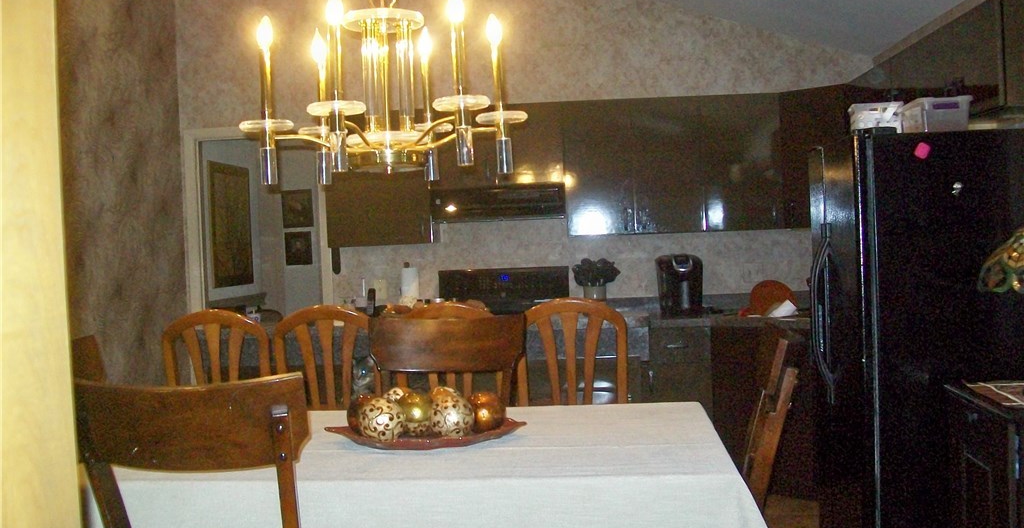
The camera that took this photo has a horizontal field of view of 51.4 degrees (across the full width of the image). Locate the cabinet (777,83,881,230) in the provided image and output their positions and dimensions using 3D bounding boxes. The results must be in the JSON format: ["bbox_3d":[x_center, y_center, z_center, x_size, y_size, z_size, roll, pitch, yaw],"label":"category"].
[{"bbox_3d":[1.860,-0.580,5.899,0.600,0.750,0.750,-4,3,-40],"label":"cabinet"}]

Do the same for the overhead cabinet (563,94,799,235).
[{"bbox_3d":[0.979,-0.561,6.011,1.340,0.760,0.340,-2,2,5],"label":"overhead cabinet"}]

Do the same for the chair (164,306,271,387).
[{"bbox_3d":[-1.098,0.762,4.266,0.440,1.180,0.480,-2,2,5],"label":"chair"}]

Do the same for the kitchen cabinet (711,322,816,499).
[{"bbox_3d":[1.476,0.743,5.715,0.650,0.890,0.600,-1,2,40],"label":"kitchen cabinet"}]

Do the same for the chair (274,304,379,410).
[{"bbox_3d":[-0.680,0.730,4.284,0.430,1.140,0.460,-2,2,5],"label":"chair"}]

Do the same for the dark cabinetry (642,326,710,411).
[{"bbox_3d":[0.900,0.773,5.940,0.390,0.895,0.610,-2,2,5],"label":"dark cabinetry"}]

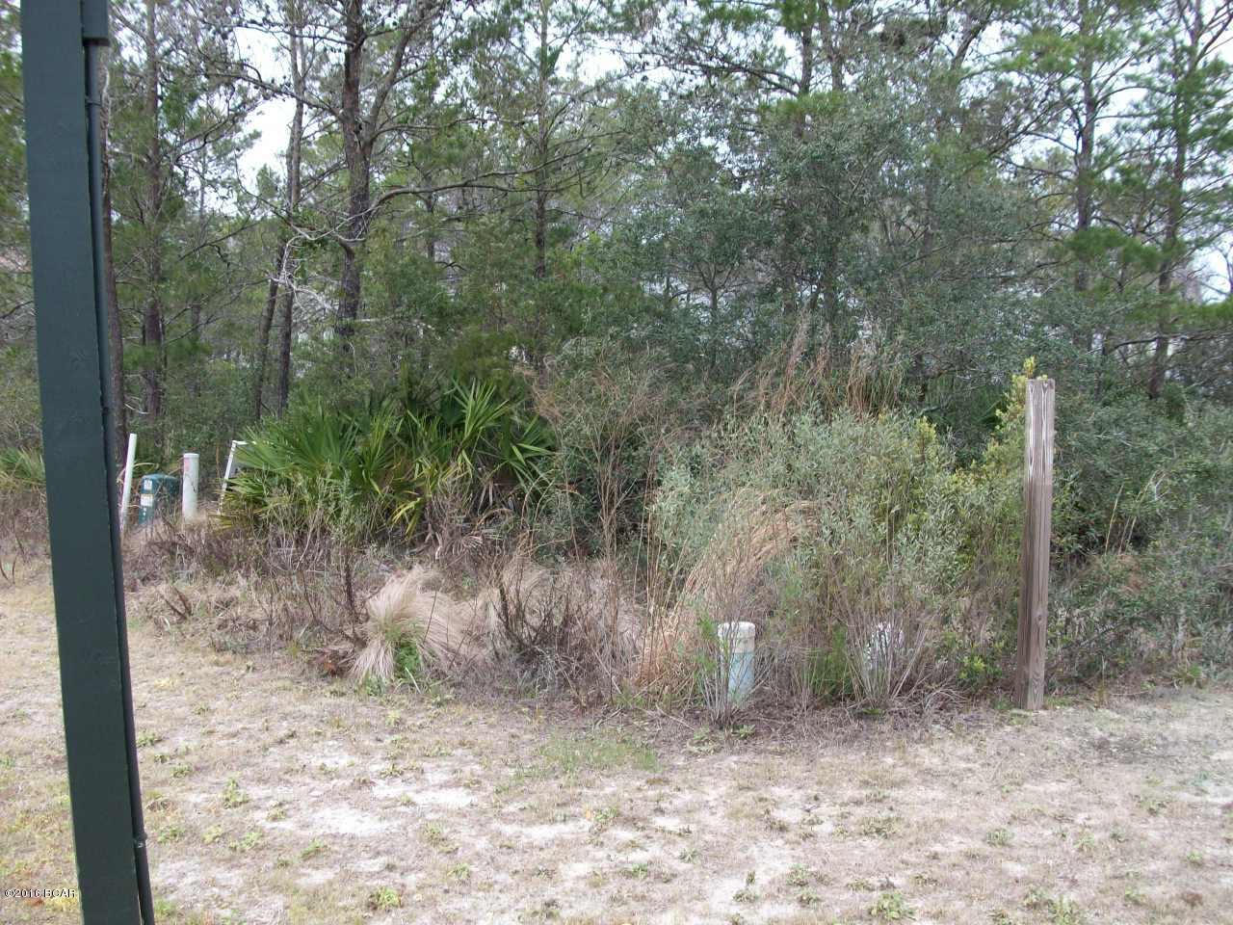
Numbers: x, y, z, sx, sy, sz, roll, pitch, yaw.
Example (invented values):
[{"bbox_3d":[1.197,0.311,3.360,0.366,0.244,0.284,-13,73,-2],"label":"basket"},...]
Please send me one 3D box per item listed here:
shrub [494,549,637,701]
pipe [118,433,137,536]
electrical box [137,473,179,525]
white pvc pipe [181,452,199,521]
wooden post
[{"bbox_3d":[-0.246,0.777,5.900,0.680,0.670,0.580,-1,6,0],"label":"shrub"},{"bbox_3d":[-4.177,0.196,10.352,0.056,0.890,0.056,9,6,0],"label":"pipe"},{"bbox_3d":[-3.966,0.334,10.474,0.200,0.480,0.260,3,7,29],"label":"electrical box"},{"bbox_3d":[-3.641,0.236,10.365,0.118,0.633,0.118,4,6,0],"label":"white pvc pipe"},{"bbox_3d":[1.874,0.377,5.418,0.089,1.490,0.089,-3,7,-19],"label":"wooden post"}]

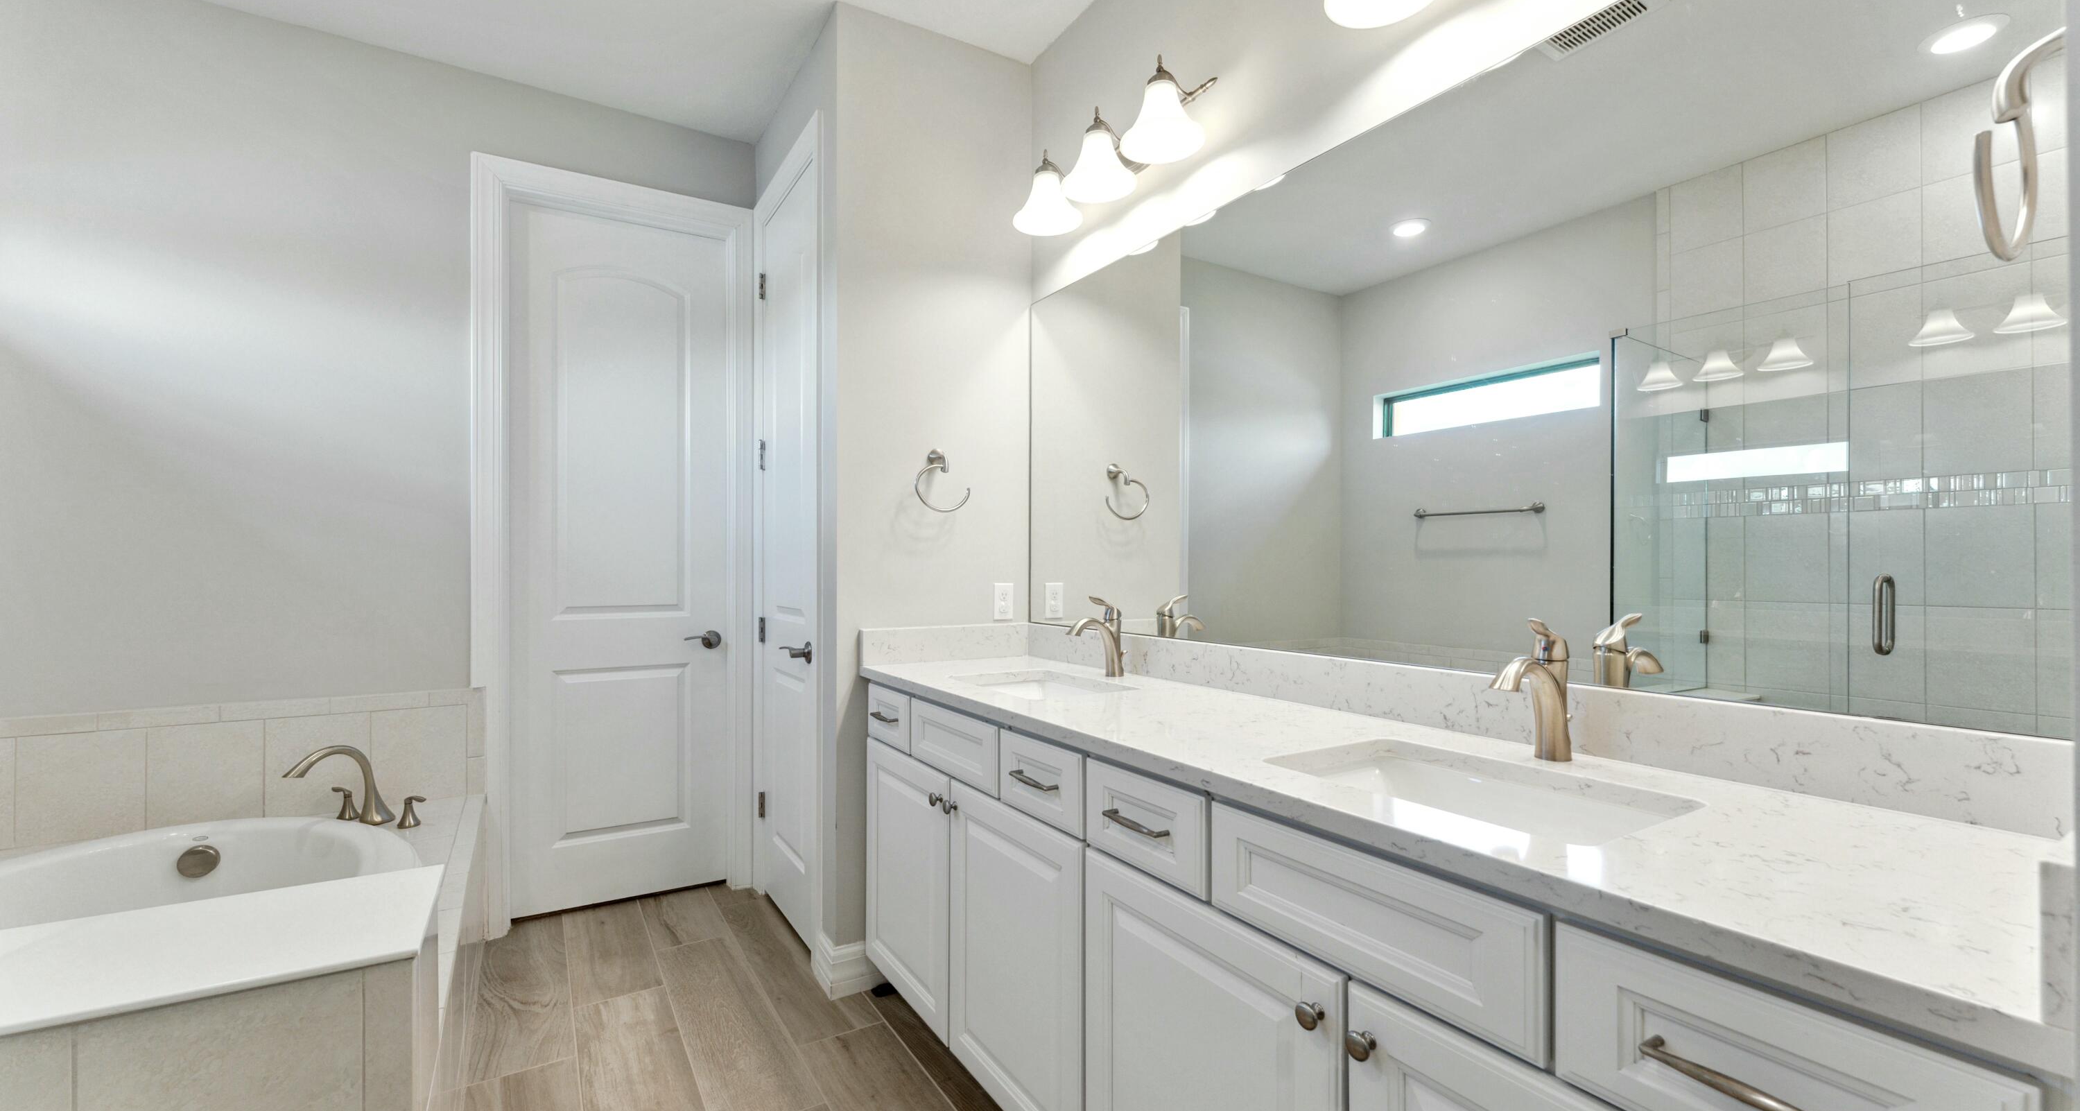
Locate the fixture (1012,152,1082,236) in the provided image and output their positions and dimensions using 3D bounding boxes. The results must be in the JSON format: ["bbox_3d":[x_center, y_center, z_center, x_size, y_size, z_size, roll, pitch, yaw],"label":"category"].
[{"bbox_3d":[0.030,-1.041,2.280,0.212,0.207,0.196,0,-1,0],"label":"fixture"}]

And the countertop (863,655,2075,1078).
[{"bbox_3d":[0.308,0.322,1.546,0.568,0.029,2.137,0,-1,-32],"label":"countertop"}]

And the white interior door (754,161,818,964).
[{"bbox_3d":[-0.835,-0.001,2.709,0.045,2.430,0.610,0,-1,-32],"label":"white interior door"}]

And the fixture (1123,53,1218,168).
[{"bbox_3d":[0.293,-1.047,1.863,0.212,0.207,0.200,0,-1,-32],"label":"fixture"}]

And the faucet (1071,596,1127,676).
[{"bbox_3d":[0.148,0.210,2.090,0.170,0.210,0.050,0,-1,-32],"label":"faucet"}]

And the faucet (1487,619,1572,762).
[{"bbox_3d":[0.723,0.198,1.183,0.170,0.210,0.050,0,-1,-32],"label":"faucet"}]

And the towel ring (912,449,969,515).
[{"bbox_3d":[-0.296,-0.220,2.392,0.180,0.197,0.078,0,-1,-32],"label":"towel ring"}]

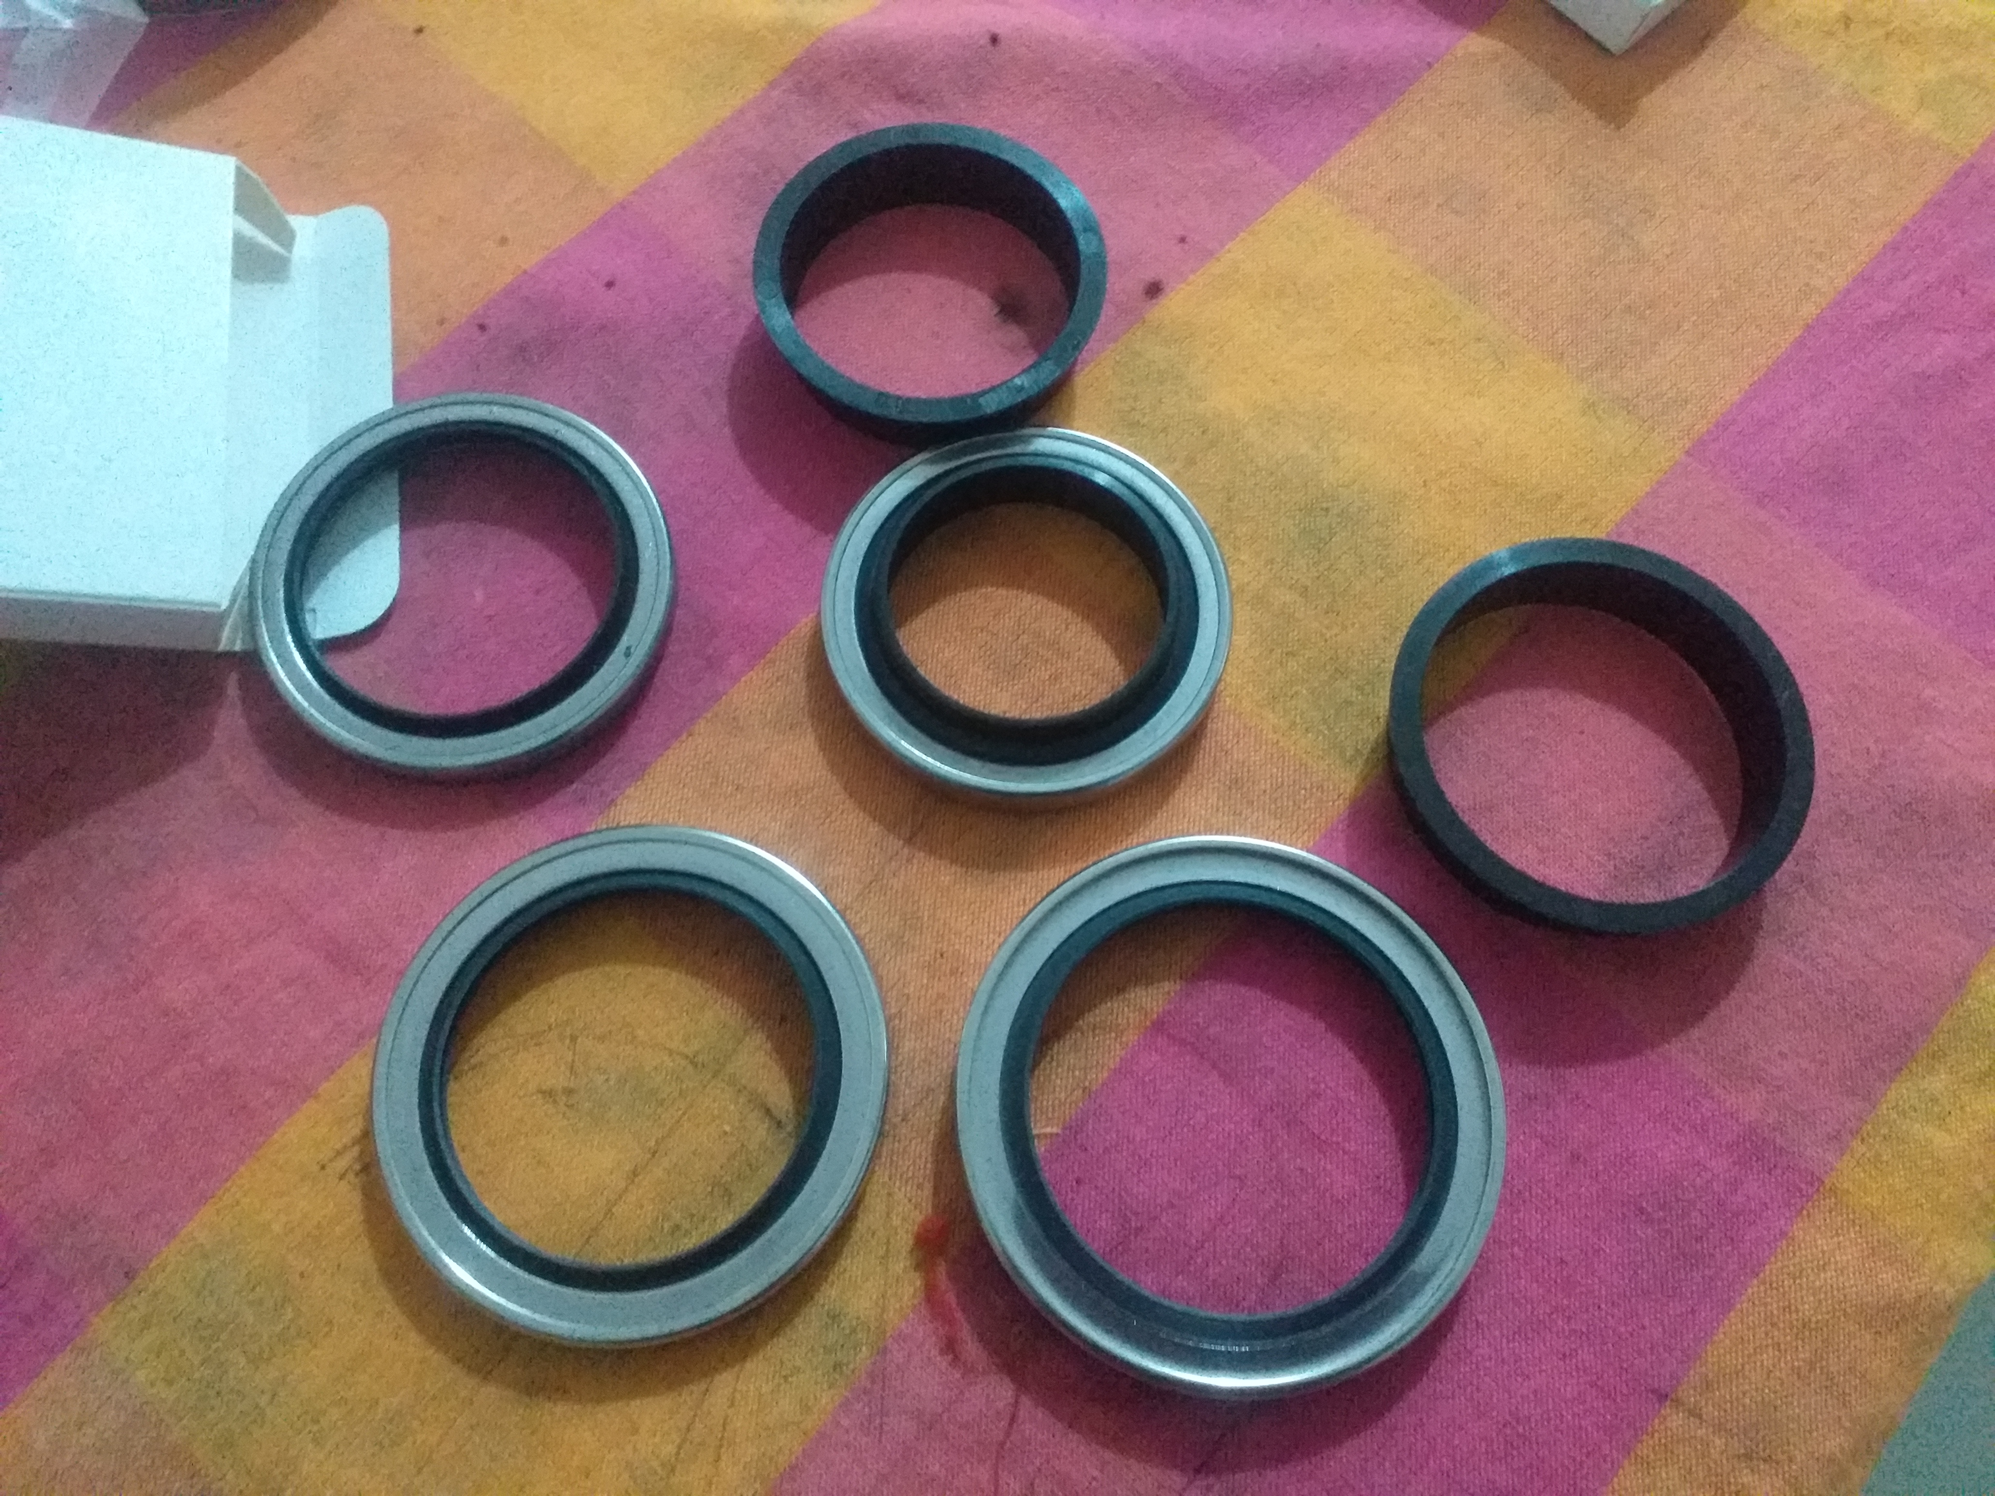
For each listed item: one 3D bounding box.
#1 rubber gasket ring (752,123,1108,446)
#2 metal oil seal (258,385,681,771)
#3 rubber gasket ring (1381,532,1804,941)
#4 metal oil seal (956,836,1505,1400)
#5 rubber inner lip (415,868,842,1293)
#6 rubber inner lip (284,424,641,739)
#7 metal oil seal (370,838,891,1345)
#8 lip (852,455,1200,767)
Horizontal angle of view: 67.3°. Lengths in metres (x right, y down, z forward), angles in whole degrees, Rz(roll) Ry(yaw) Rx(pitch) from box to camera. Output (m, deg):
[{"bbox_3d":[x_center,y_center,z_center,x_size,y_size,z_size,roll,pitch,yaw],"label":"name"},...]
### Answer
[{"bbox_3d":[-0.012,-0.086,0.283,0.065,0.015,0.065,0,70,-1],"label":"rubber gasket ring"},{"bbox_3d":[-0.092,-0.029,0.263,0.071,0.011,0.071,1,70,-4],"label":"metal oil seal"},{"bbox_3d":[0.100,-0.001,0.255,0.070,0.015,0.070,0,70,-1],"label":"rubber gasket ring"},{"bbox_3d":[0.035,0.056,0.236,0.084,0.011,0.084,0,70,-1],"label":"metal oil seal"},{"bbox_3d":[-0.057,0.051,0.234,0.064,0.007,0.064,0,70,-1],"label":"rubber inner lip"},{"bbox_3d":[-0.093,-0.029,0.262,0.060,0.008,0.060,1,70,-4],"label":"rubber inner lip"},{"bbox_3d":[-0.057,0.051,0.236,0.077,0.011,0.077,0,70,-1],"label":"metal oil seal"},{"bbox_3d":[0.005,-0.024,0.261,0.059,0.014,0.059,0,70,-1],"label":"lip"}]

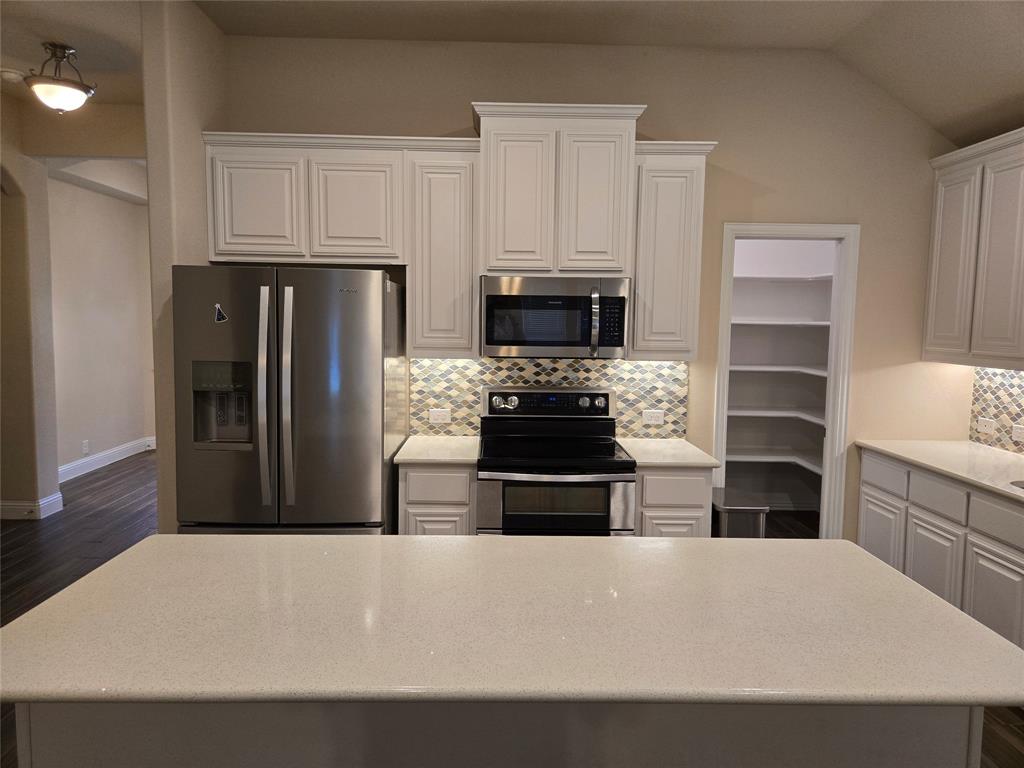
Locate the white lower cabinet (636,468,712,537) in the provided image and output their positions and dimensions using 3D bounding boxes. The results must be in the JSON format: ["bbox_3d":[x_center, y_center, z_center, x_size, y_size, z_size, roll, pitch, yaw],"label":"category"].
[{"bbox_3d":[0.776,0.812,3.624,0.378,0.883,0.622,1,6,-1],"label":"white lower cabinet"}]

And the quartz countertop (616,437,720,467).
[{"bbox_3d":[0.791,0.361,3.567,0.405,0.031,0.647,1,6,-1],"label":"quartz countertop"}]

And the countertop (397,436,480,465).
[{"bbox_3d":[-0.366,0.346,3.552,0.396,0.031,0.647,1,6,-1],"label":"countertop"}]

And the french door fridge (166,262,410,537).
[{"bbox_3d":[-1.011,0.360,3.376,0.902,1.781,0.871,1,6,-1],"label":"french door fridge"}]

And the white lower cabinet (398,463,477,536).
[{"bbox_3d":[-0.367,0.797,3.609,0.374,0.883,0.622,1,6,-1],"label":"white lower cabinet"}]

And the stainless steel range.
[{"bbox_3d":[0.205,0.650,3.549,0.753,1.204,0.702,1,6,-1],"label":"stainless steel range"}]

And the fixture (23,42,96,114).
[{"bbox_3d":[-2.559,-1.714,3.848,0.347,0.367,0.347,1,6,-1],"label":"fixture"}]

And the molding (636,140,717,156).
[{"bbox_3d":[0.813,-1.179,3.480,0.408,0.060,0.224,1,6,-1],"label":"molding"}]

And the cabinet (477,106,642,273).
[{"bbox_3d":[0.224,-0.962,3.539,0.851,0.820,0.428,1,6,-1],"label":"cabinet"}]

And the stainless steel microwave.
[{"bbox_3d":[0.214,-0.350,3.600,0.747,0.408,0.413,1,6,-1],"label":"stainless steel microwave"}]

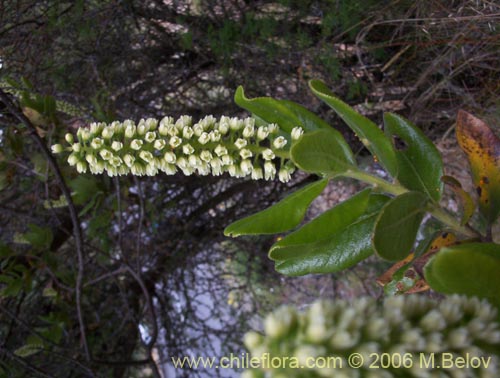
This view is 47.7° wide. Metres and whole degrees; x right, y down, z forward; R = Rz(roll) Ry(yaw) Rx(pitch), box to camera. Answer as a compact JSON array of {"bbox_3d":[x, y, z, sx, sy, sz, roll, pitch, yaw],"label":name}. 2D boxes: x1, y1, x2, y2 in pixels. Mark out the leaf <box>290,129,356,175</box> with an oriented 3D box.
[{"bbox_3d":[0.033,-0.016,0.256,0.007,0.034,0.020,3,82,65],"label":"leaf"}]

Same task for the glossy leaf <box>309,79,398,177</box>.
[{"bbox_3d":[0.049,-0.029,0.272,0.063,0.012,0.018,50,145,6],"label":"glossy leaf"}]

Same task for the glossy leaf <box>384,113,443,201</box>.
[{"bbox_3d":[0.079,-0.016,0.276,0.024,0.009,0.051,-36,70,32],"label":"glossy leaf"}]

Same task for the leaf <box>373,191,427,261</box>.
[{"bbox_3d":[0.068,0.015,0.254,0.007,0.042,0.025,19,127,47],"label":"leaf"}]

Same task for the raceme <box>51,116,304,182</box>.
[{"bbox_3d":[-0.034,-0.019,0.265,0.028,0.117,0.028,-178,90,-85],"label":"raceme"}]

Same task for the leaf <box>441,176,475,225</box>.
[{"bbox_3d":[0.098,0.006,0.270,0.025,0.009,0.011,68,155,9],"label":"leaf"}]

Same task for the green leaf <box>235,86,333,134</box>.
[{"bbox_3d":[0.020,-0.032,0.281,0.023,0.068,0.013,-63,-17,22],"label":"green leaf"}]

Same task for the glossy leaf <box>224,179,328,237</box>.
[{"bbox_3d":[0.013,0.008,0.267,0.017,0.055,0.010,64,-177,36],"label":"glossy leaf"}]

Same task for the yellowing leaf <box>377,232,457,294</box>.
[{"bbox_3d":[0.080,0.035,0.274,0.019,0.043,0.012,58,-173,36],"label":"yellowing leaf"}]

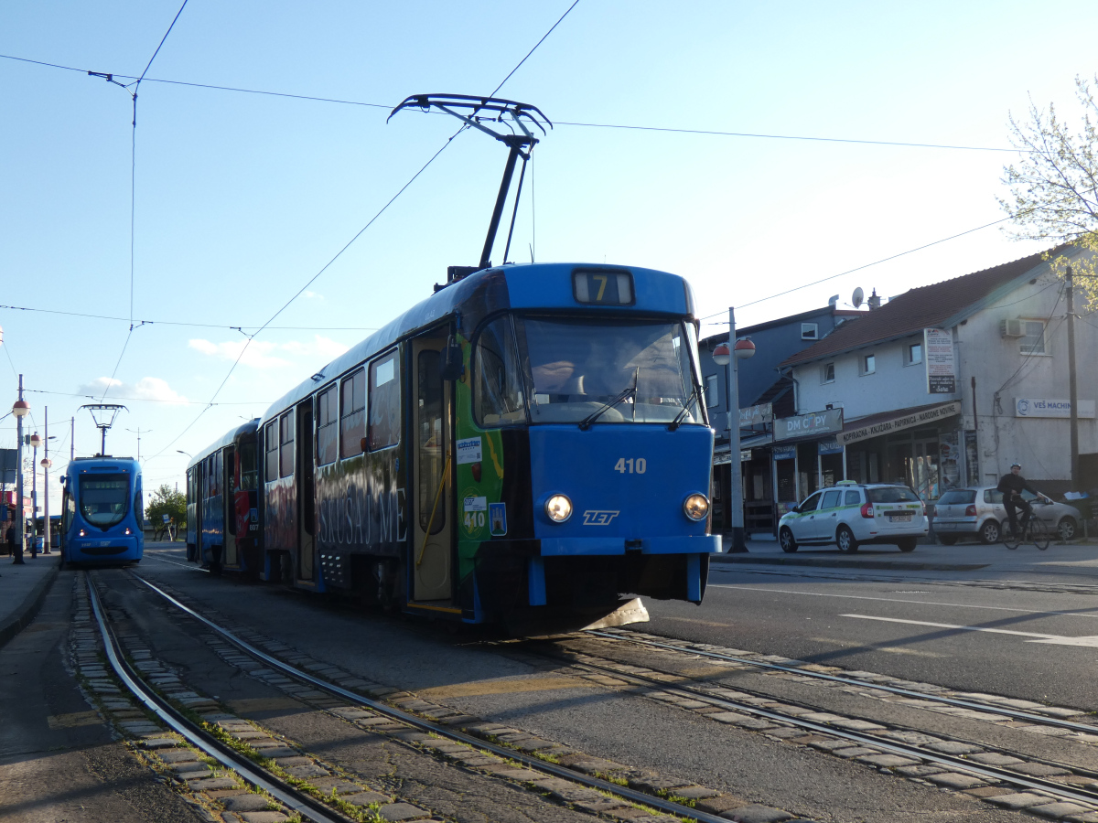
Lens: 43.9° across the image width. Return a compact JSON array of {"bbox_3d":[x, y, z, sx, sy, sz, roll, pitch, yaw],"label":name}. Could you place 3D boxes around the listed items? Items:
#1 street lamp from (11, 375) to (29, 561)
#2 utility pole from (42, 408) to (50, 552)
[{"bbox_3d":[-16.771,1.840,43.253,0.520,5.950,0.900,0,-5,-19],"label":"street lamp"},{"bbox_3d":[-27.164,3.708,73.838,0.400,7.950,0.400,0,-5,-19],"label":"utility pole"}]

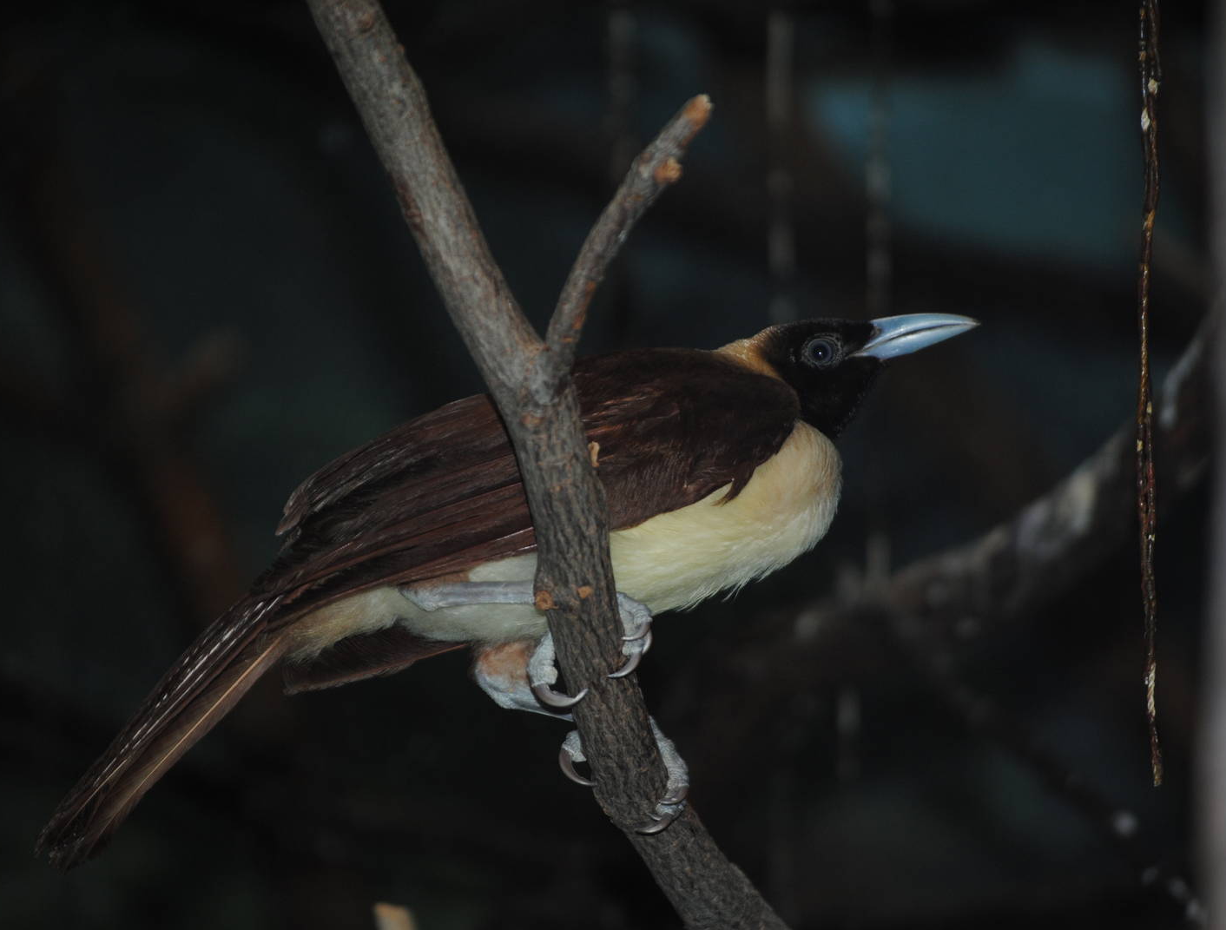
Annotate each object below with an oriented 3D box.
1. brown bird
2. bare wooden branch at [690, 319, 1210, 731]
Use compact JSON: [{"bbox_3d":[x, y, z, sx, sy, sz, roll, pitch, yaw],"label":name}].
[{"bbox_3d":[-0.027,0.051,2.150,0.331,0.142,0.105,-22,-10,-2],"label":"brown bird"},{"bbox_3d":[0.135,0.027,2.750,0.060,0.070,0.330,10,-32,-40],"label":"bare wooden branch"}]

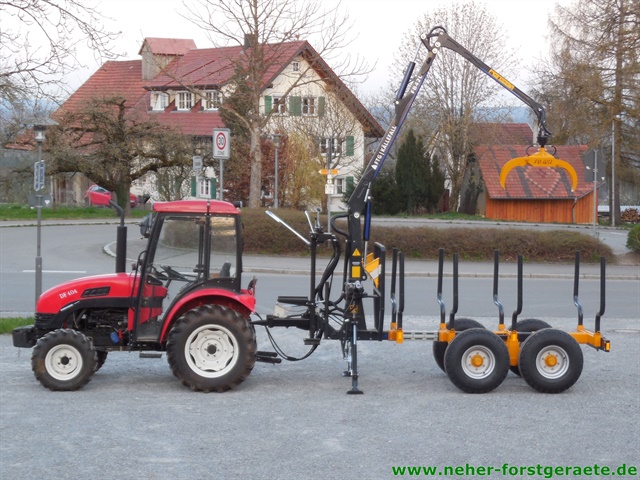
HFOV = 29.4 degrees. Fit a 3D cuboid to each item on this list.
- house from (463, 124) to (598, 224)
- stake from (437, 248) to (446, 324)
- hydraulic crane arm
[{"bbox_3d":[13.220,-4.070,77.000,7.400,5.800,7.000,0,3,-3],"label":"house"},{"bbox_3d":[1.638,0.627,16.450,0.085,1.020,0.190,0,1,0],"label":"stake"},{"bbox_3d":[1.754,-1.149,16.400,2.800,3.380,0.420,0,3,0],"label":"hydraulic crane arm"}]

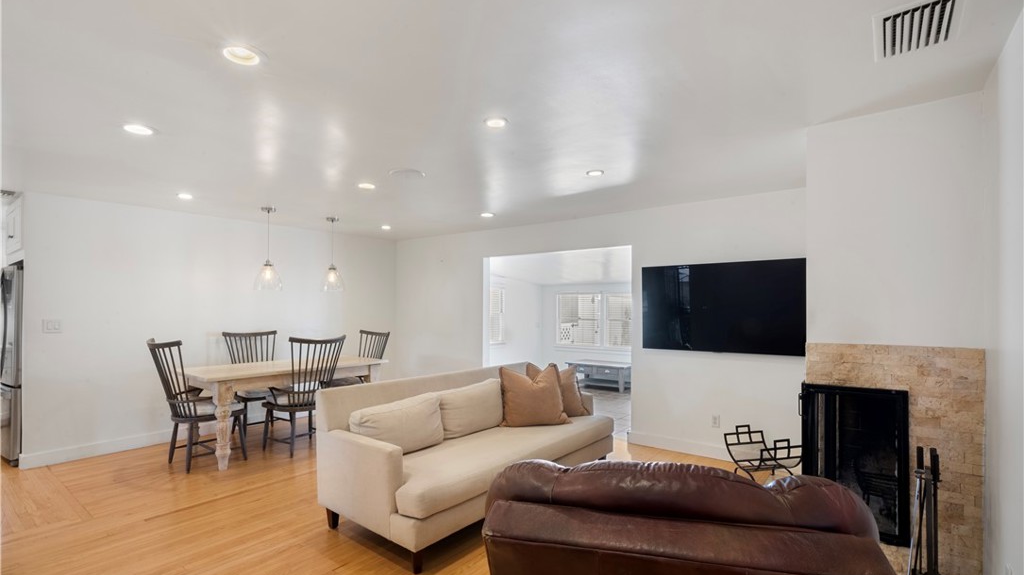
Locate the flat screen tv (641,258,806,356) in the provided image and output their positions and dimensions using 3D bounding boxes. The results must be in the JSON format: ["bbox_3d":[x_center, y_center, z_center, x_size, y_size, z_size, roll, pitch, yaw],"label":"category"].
[{"bbox_3d":[1.862,0.185,4.153,1.385,0.807,0.057,-2,-3,39],"label":"flat screen tv"}]

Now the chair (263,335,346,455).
[{"bbox_3d":[-1.995,1.032,4.421,0.665,1.098,0.529,-1,-2,35],"label":"chair"}]

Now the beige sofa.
[{"bbox_3d":[-0.172,1.122,3.469,0.922,0.857,2.209,-2,-3,39],"label":"beige sofa"}]

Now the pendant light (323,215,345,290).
[{"bbox_3d":[-2.020,-0.371,5.121,0.265,0.810,0.265,-2,-3,39],"label":"pendant light"}]

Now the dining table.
[{"bbox_3d":[-2.297,1.196,4.717,0.889,0.791,1.788,-2,-3,39],"label":"dining table"}]

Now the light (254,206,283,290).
[{"bbox_3d":[-2.432,-0.389,4.536,0.265,0.817,0.265,-2,-3,39],"label":"light"}]

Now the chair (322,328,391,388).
[{"bbox_3d":[-1.781,1.059,5.195,0.529,1.098,0.665,-2,-3,39],"label":"chair"}]

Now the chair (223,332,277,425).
[{"bbox_3d":[-2.783,1.051,5.004,0.665,1.098,0.529,-2,-3,39],"label":"chair"}]

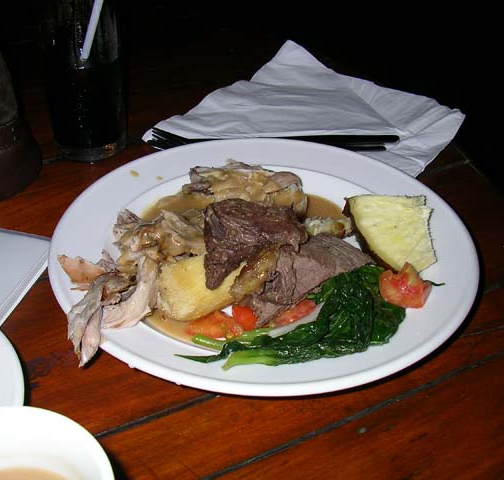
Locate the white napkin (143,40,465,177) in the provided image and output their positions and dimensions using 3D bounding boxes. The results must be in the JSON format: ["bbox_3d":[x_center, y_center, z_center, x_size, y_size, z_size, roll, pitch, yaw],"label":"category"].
[{"bbox_3d":[0.074,-0.130,0.650,0.232,0.025,0.293,19,39,23],"label":"white napkin"}]

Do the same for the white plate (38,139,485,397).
[{"bbox_3d":[0.007,0.007,0.457,0.275,0.026,0.275,1,35,-1],"label":"white plate"}]

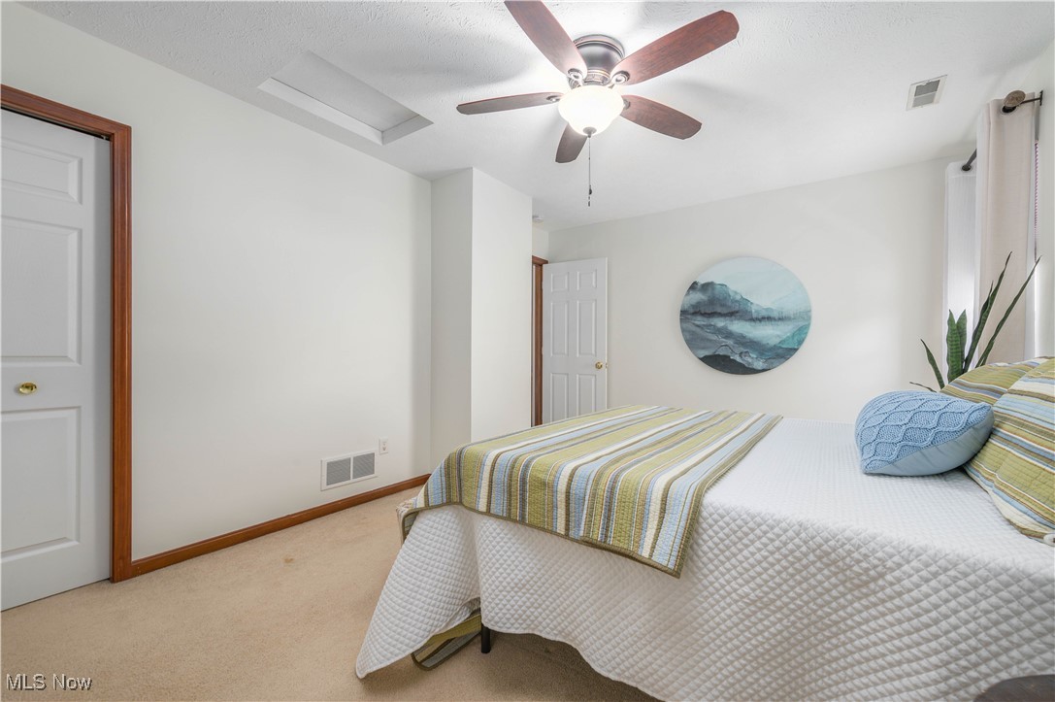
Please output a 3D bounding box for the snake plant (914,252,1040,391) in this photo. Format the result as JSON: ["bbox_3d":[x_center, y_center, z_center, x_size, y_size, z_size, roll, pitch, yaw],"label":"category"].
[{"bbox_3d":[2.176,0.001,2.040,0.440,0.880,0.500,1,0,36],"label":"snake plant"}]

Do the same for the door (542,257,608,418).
[{"bbox_3d":[0.517,0.025,4.553,0.760,2.030,0.038,1,0,29],"label":"door"}]

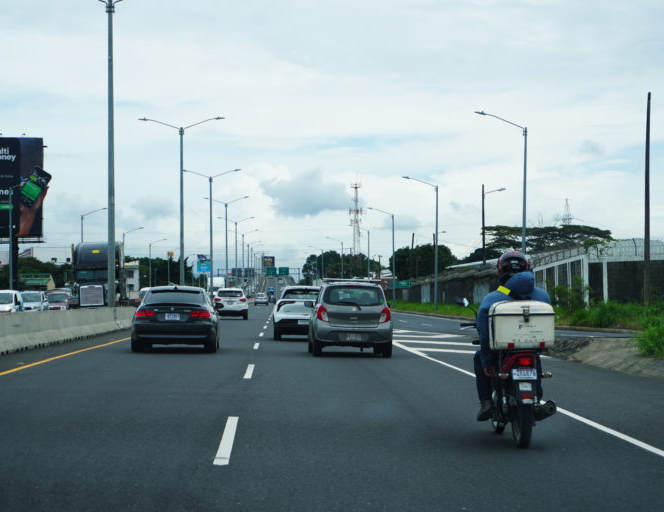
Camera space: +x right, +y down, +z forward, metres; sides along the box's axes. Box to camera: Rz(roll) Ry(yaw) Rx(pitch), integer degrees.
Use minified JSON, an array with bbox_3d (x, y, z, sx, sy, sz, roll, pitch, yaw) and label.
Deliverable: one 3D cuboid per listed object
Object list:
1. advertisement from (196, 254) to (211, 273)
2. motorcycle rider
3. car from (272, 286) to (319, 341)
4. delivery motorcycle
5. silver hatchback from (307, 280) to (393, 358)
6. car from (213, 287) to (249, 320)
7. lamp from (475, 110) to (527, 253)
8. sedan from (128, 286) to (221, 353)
[{"bbox_3d":[-35.941,2.119,440.000,4.200,4.900,0.500,0,-1,-3],"label":"advertisement"},{"bbox_3d":[1.540,0.695,13.200,0.690,1.470,0.780,0,-1,-3],"label":"motorcycle rider"},{"bbox_3d":[-0.720,1.590,43.800,1.810,1.530,4.350,0,-1,-2],"label":"car"},{"bbox_3d":[1.520,0.975,13.250,0.770,1.200,1.980,0,-1,-3],"label":"delivery motorcycle"},{"bbox_3d":[0.350,1.270,32.500,1.620,1.570,3.600,0,-1,-2],"label":"silver hatchback"},{"bbox_3d":[-5.220,2.490,80.500,1.820,1.660,4.420,0,-1,-2],"label":"car"},{"bbox_3d":[8.116,-2.023,75.000,2.500,10.000,0.300,0,-1,-2],"label":"lamp"},{"bbox_3d":[-3.390,1.385,34.400,1.780,1.400,4.580,0,-1,-2],"label":"sedan"}]

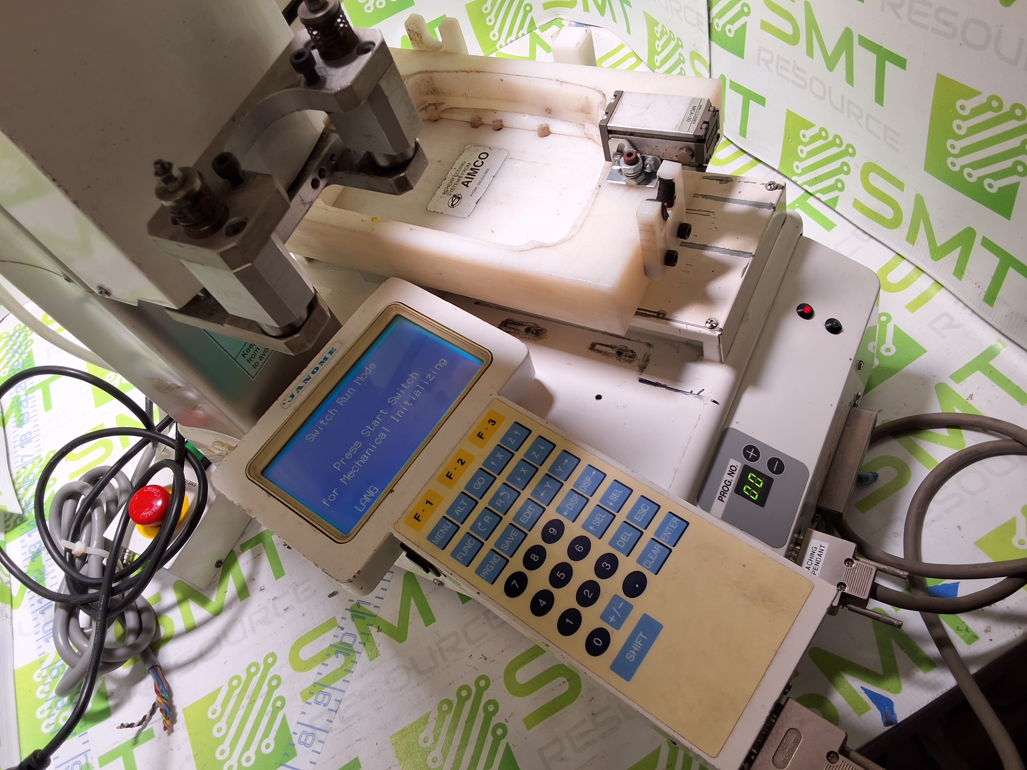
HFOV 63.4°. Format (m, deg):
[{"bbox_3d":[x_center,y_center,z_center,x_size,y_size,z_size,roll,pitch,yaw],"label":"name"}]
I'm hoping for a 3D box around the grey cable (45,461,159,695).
[{"bbox_3d":[-0.297,0.136,0.597,0.070,0.048,0.175,-26,52,-4],"label":"grey cable"}]

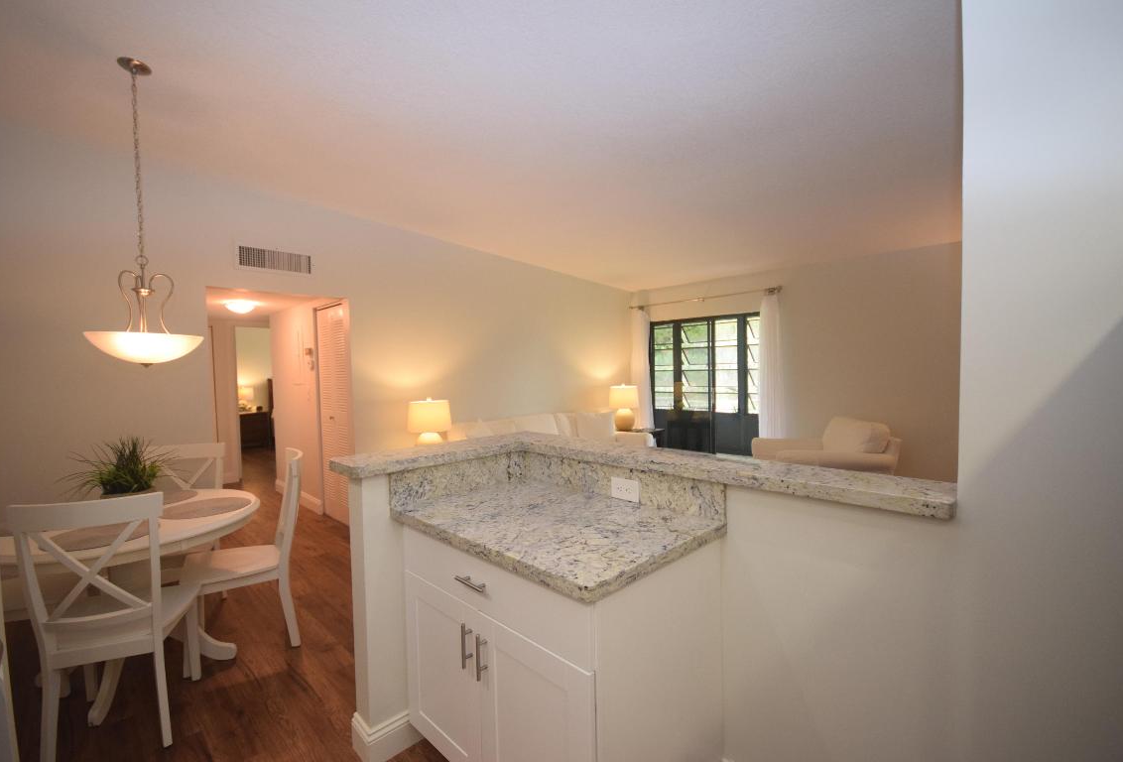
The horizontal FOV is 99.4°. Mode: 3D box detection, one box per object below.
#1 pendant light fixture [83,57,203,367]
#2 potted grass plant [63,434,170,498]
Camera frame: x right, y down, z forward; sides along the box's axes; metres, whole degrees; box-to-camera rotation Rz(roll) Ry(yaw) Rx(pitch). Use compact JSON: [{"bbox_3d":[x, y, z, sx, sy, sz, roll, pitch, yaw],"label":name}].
[{"bbox_3d":[-1.985,-0.773,2.247,0.430,1.405,0.430,0,2,44],"label":"pendant light fixture"},{"bbox_3d":[-2.134,0.472,2.303,0.390,0.350,0.400,0,2,43],"label":"potted grass plant"}]

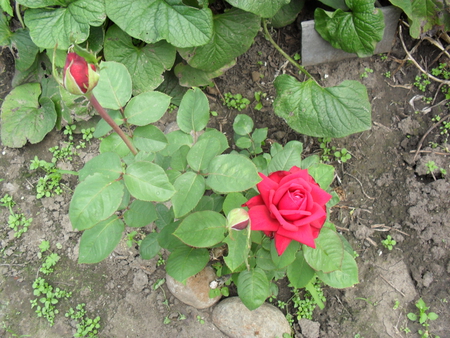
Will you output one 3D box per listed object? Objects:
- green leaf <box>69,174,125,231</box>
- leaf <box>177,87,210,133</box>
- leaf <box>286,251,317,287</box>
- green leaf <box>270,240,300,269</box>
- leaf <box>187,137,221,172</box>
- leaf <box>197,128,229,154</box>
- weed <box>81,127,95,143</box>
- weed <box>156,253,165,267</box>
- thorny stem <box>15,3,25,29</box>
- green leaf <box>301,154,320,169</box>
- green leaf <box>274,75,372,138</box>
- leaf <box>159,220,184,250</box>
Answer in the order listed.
[{"bbox_3d":[-0.167,0.047,0.595,0.061,0.018,0.089,42,80,15],"label":"green leaf"},{"bbox_3d":[-0.046,-0.087,0.677,0.046,0.014,0.066,-2,81,-1],"label":"leaf"},{"bbox_3d":[0.128,0.168,0.760,0.049,0.018,0.065,11,66,9],"label":"leaf"},{"bbox_3d":[0.098,0.137,0.740,0.048,0.018,0.055,24,69,14],"label":"green leaf"},{"bbox_3d":[-0.033,-0.022,0.700,0.048,0.016,0.060,18,71,5],"label":"leaf"},{"bbox_3d":[-0.021,-0.042,0.700,0.056,0.014,0.044,10,67,4],"label":"leaf"},{"bbox_3d":[-0.313,-0.079,1.037,0.032,0.025,0.033,0,58,0],"label":"weed"},{"bbox_3d":[-0.121,0.169,0.851,0.015,0.012,0.020,0,55,0],"label":"weed"},{"bbox_3d":[-0.515,-0.384,1.140,0.022,0.075,0.025,0,55,0],"label":"thorny stem"},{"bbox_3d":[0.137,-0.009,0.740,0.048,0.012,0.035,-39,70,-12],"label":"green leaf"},{"bbox_3d":[0.201,-0.128,0.930,0.189,0.050,0.128,-10,72,2],"label":"green leaf"},{"bbox_3d":[-0.085,0.112,0.767,0.056,0.020,0.057,10,59,6],"label":"leaf"}]

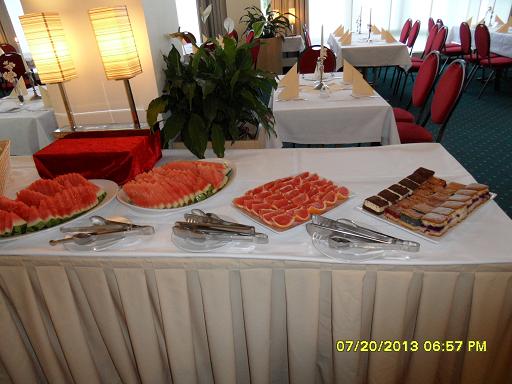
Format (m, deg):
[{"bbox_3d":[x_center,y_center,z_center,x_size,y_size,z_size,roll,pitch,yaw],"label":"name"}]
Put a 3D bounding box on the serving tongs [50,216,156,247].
[{"bbox_3d":[-0.515,0.127,1.196,0.310,0.045,0.120,-1,30,5],"label":"serving tongs"}]

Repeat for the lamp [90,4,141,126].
[{"bbox_3d":[-0.544,-0.484,1.468,0.125,0.480,0.125,-1,29,7],"label":"lamp"}]

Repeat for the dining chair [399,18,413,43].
[{"bbox_3d":[2.349,-2.528,6.282,0.580,0.930,0.460,-1,29,7],"label":"dining chair"}]

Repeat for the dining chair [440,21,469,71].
[{"bbox_3d":[2.736,-1.923,5.077,0.520,0.900,0.450,-1,30,5],"label":"dining chair"}]

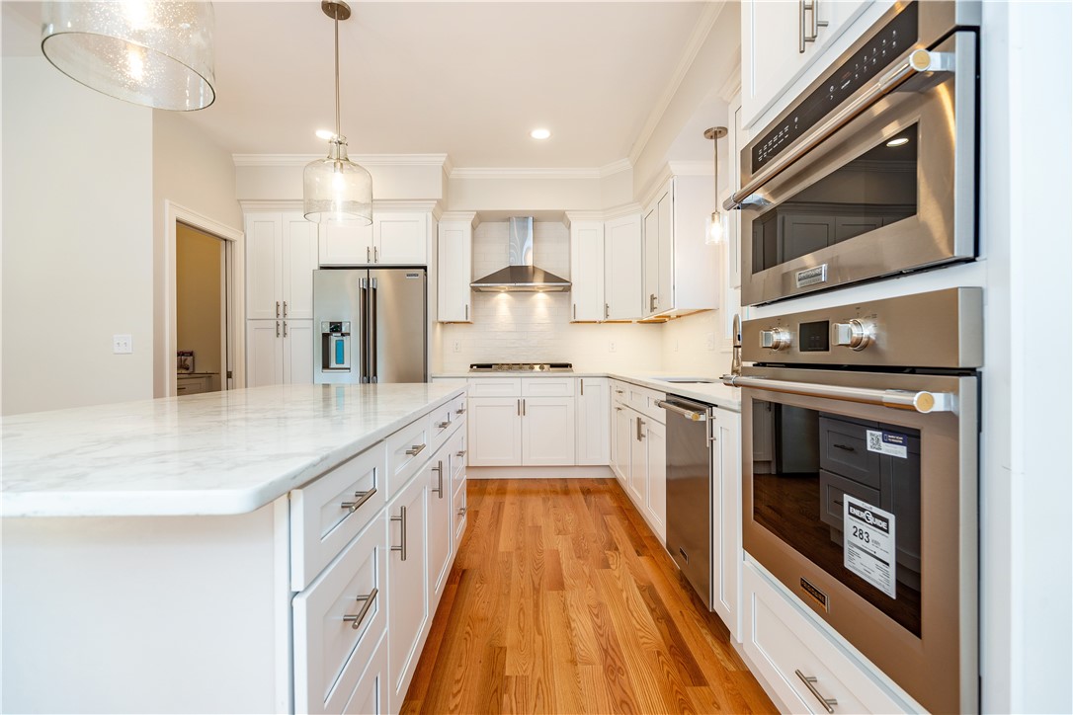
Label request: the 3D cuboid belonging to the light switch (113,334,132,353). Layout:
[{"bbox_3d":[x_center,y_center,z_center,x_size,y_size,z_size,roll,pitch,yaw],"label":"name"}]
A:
[{"bbox_3d":[-2.624,-0.085,3.023,0.117,0.117,0.012,0,0,-1],"label":"light switch"}]

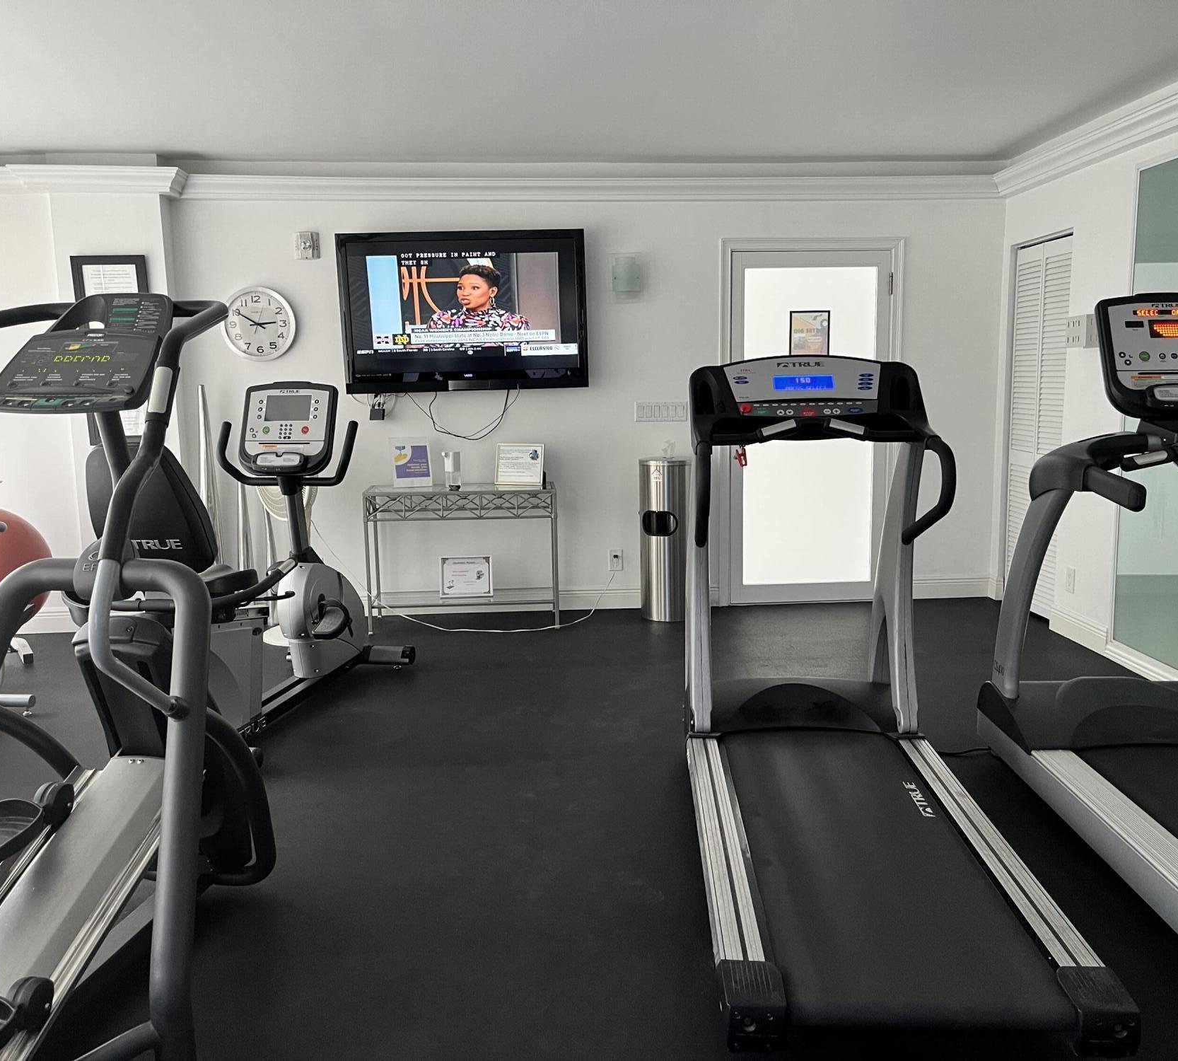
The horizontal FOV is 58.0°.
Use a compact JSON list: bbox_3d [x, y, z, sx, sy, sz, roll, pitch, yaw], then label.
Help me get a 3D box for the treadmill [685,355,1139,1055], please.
[{"bbox_3d":[0.680,0.204,2.910,0.800,1.370,2.020,0,8,3],"label":"treadmill"}]

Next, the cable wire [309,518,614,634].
[{"bbox_3d":[-0.652,0.199,5.885,1.650,0.640,0.500,-1,8,-4],"label":"cable wire"}]

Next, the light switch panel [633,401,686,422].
[{"bbox_3d":[0.412,-0.675,6.049,0.303,0.118,0.012,-1,8,-4],"label":"light switch panel"}]

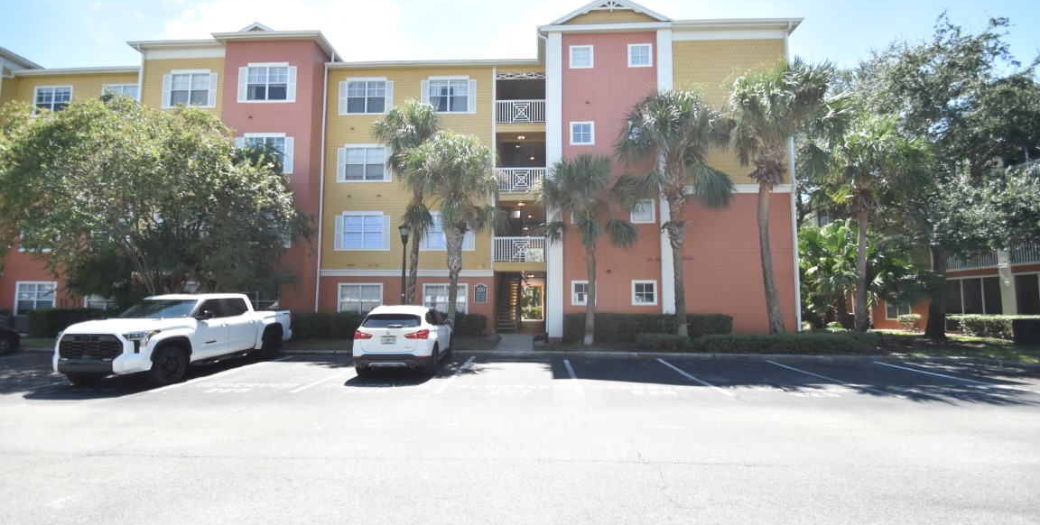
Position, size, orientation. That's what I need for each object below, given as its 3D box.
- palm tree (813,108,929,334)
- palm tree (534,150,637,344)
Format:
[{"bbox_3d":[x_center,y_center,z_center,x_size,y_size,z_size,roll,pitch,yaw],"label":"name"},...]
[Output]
[{"bbox_3d":[13.175,-1.368,16.062,3.470,8.610,3.360,0,-5,0],"label":"palm tree"},{"bbox_3d":[2.445,-0.550,15.394,3.700,6.850,3.590,0,-5,0],"label":"palm tree"}]

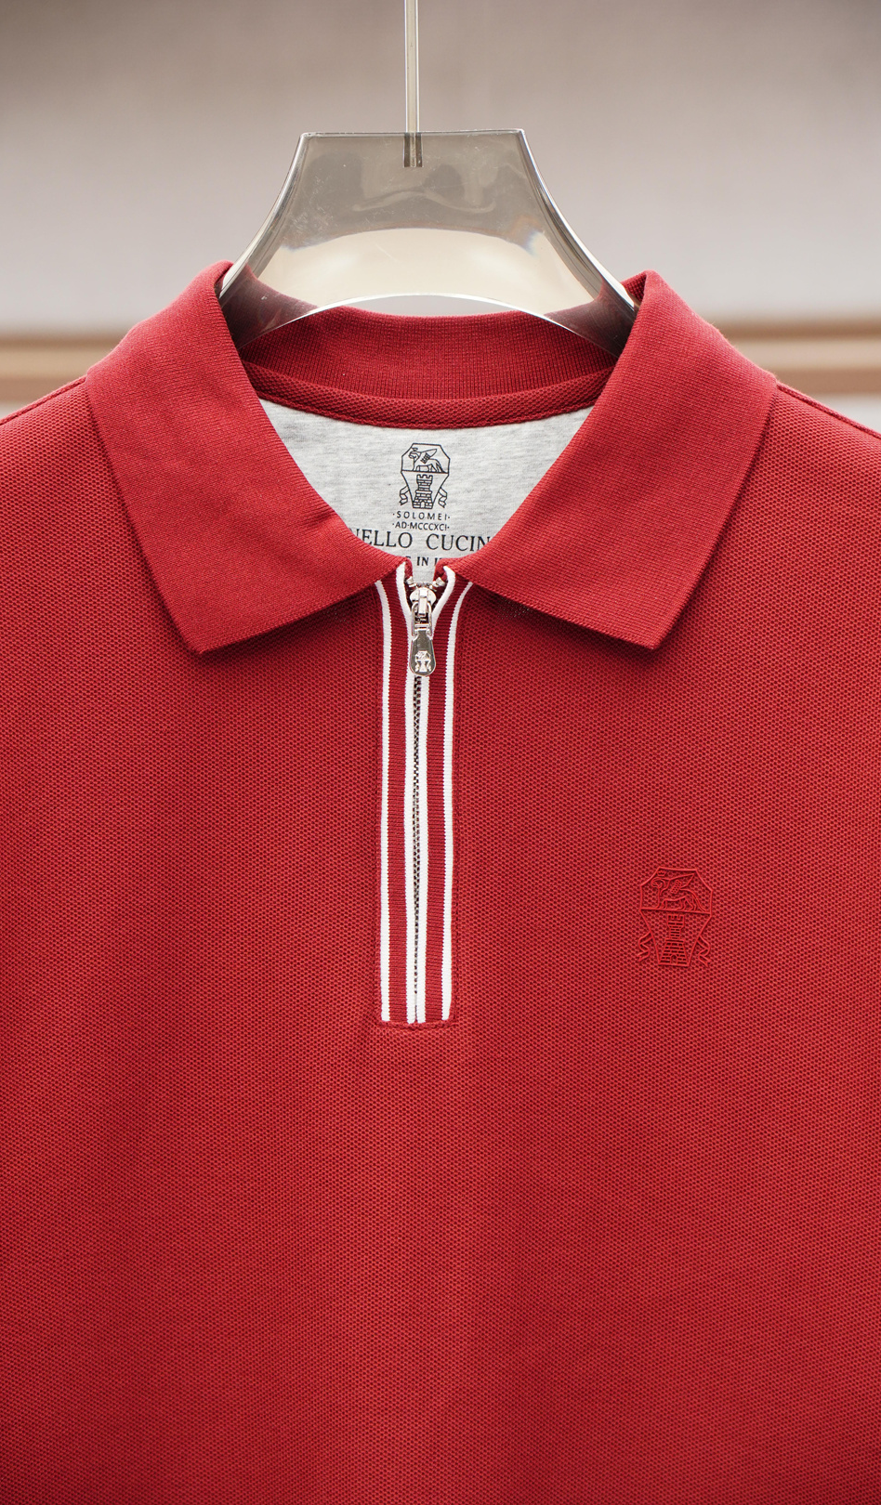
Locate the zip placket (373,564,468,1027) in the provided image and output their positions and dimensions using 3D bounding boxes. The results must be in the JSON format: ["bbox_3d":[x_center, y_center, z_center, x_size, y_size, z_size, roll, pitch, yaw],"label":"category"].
[{"bbox_3d":[-0.006,0.015,1.480,0.033,0.164,0.020,0,-3,0],"label":"zip placket"}]

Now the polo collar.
[{"bbox_3d":[-0.004,-0.107,1.520,0.249,0.143,0.130,0,2,0],"label":"polo collar"}]

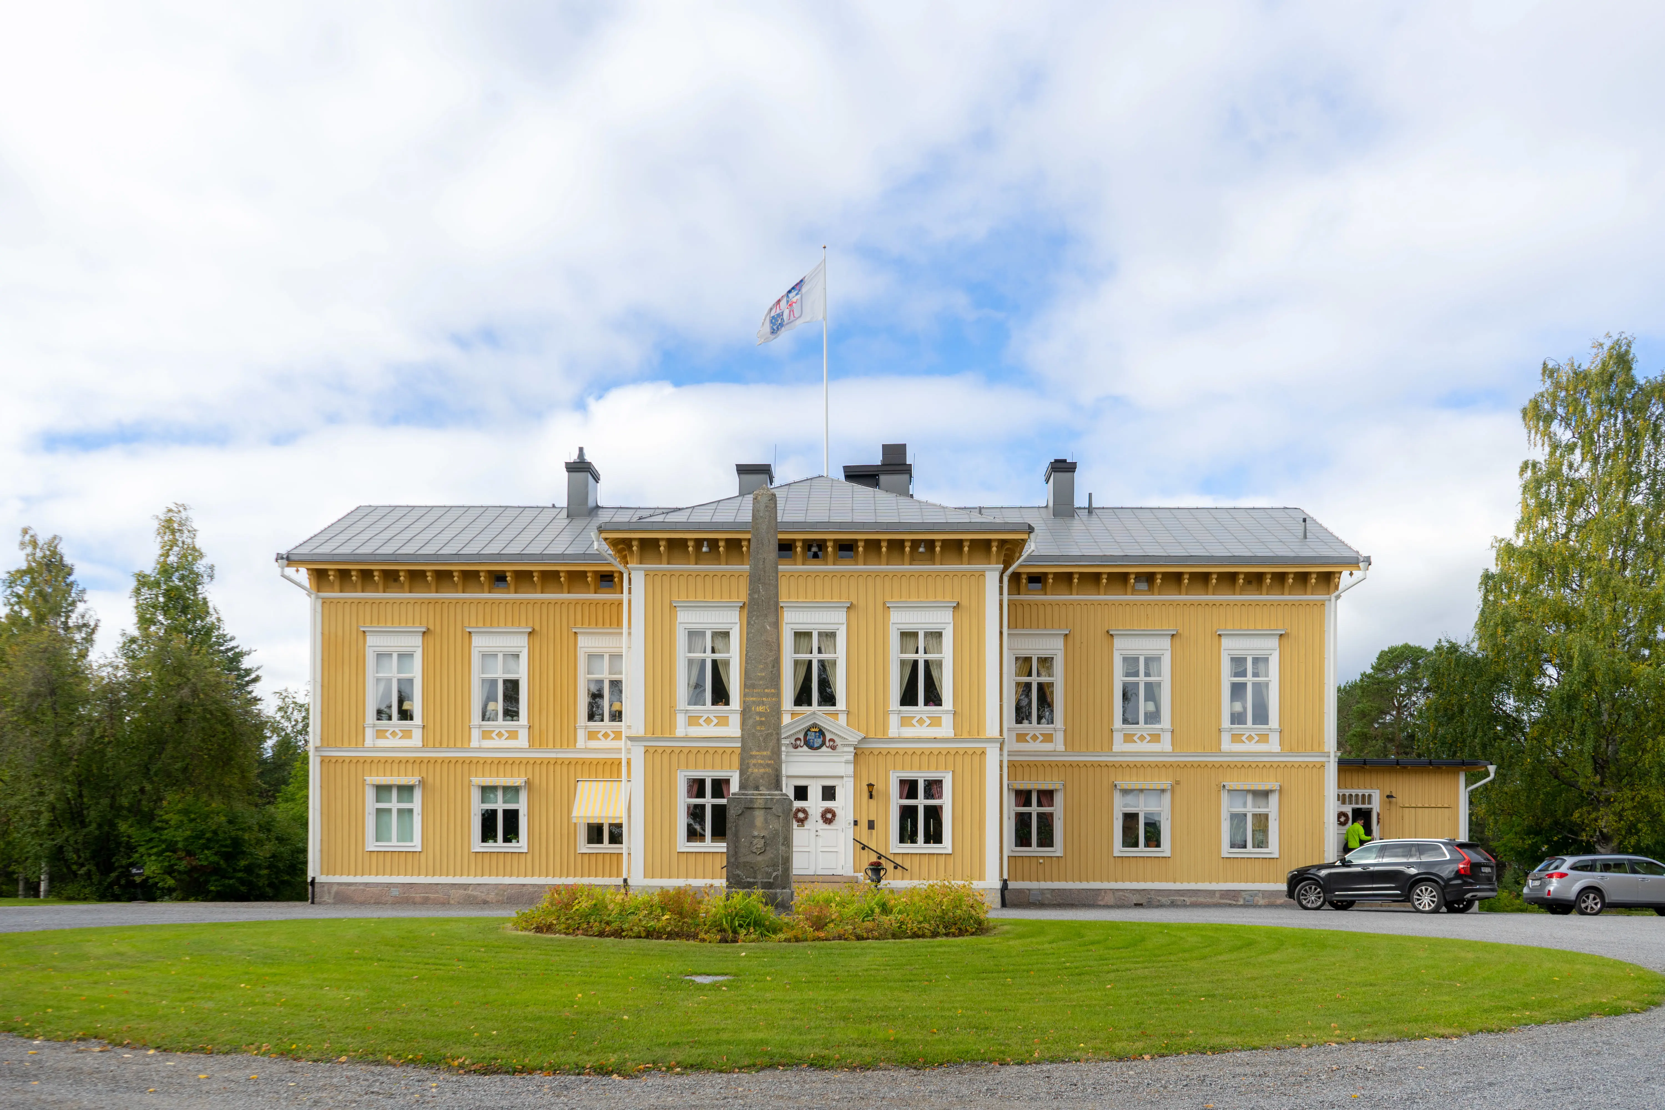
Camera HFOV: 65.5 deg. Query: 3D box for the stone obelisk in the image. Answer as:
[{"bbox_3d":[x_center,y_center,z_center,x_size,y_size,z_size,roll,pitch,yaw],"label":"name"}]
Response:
[{"bbox_3d":[-1.240,2.480,21.900,1.140,7.350,1.140,0,-3,1],"label":"stone obelisk"}]

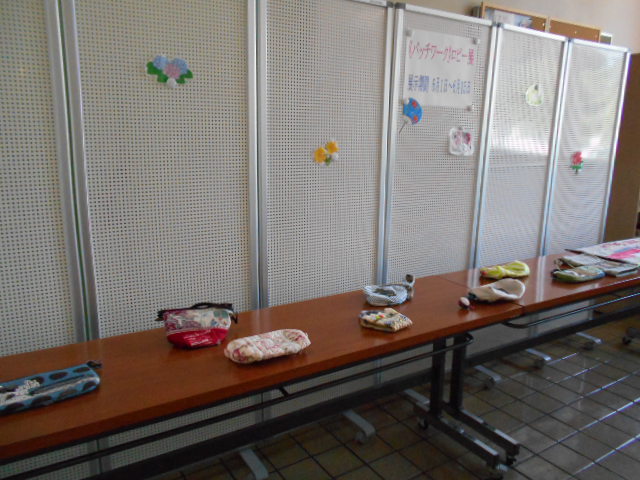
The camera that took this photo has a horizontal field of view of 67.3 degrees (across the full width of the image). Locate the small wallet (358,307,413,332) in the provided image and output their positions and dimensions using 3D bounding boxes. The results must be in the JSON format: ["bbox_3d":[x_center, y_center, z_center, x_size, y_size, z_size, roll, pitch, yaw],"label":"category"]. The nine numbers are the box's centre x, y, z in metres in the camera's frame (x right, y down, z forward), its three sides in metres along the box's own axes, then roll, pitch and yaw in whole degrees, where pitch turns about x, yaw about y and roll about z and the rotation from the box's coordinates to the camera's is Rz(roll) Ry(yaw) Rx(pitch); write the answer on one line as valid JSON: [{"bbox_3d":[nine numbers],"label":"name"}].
[{"bbox_3d":[0.215,0.257,1.585,0.130,0.030,0.115,9,14,33],"label":"small wallet"}]

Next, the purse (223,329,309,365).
[{"bbox_3d":[-0.145,0.294,1.361,0.215,0.037,0.095,-5,13,-28],"label":"purse"}]

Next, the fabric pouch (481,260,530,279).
[{"bbox_3d":[0.844,0.135,2.185,0.195,0.045,0.100,-2,12,-12],"label":"fabric pouch"}]

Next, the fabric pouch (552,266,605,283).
[{"bbox_3d":[1.171,0.149,2.168,0.200,0.033,0.115,-3,12,-18],"label":"fabric pouch"}]

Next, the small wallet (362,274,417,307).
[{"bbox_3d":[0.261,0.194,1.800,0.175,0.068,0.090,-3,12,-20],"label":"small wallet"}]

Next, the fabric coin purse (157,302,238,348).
[{"bbox_3d":[-0.361,0.244,1.420,0.205,0.105,0.075,-3,12,-18],"label":"fabric coin purse"}]

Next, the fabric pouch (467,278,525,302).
[{"bbox_3d":[0.696,0.194,1.874,0.190,0.050,0.110,-2,12,-14],"label":"fabric pouch"}]

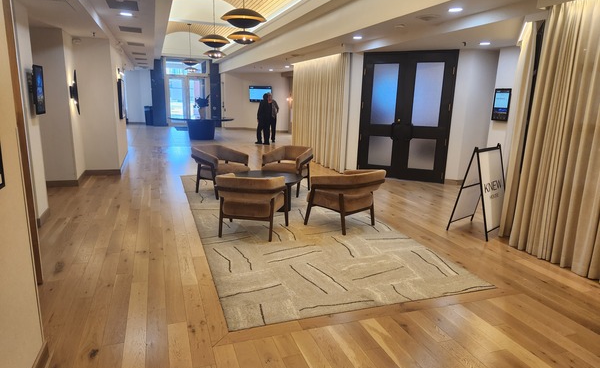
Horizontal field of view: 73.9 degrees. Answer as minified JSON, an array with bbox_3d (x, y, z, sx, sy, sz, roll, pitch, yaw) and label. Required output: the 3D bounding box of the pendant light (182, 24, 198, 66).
[{"bbox_3d":[-4.487,-5.632,16.301,0.770,1.690,0.770,-3,13,-20],"label":"pendant light"}]

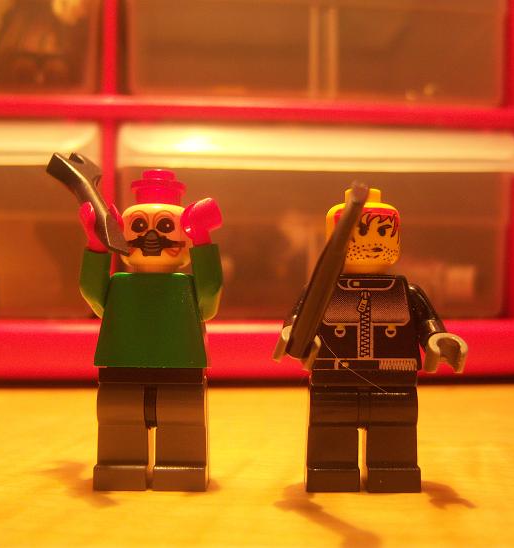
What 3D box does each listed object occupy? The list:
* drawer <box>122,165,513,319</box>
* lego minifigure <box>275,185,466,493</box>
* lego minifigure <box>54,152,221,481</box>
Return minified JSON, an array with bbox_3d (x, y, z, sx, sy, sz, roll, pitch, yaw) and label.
[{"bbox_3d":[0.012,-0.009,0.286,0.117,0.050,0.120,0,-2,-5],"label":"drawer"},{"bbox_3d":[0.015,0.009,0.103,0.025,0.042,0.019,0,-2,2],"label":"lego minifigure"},{"bbox_3d":[-0.016,0.007,0.105,0.023,0.044,0.018,0,-2,-1],"label":"lego minifigure"}]

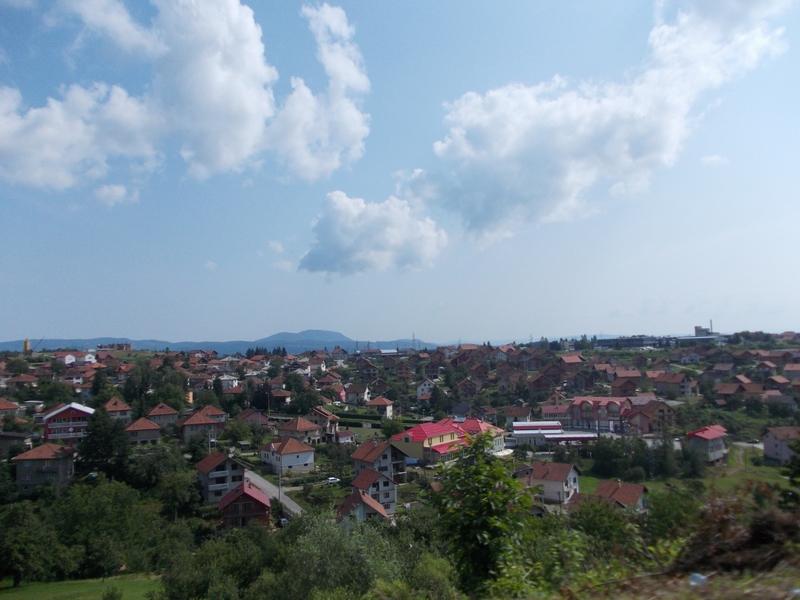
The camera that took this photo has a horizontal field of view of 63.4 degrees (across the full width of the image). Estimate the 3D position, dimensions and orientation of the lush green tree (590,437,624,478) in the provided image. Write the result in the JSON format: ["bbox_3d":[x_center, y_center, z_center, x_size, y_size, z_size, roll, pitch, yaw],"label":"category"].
[{"bbox_3d":[53.550,40.647,167.000,8.774,10.839,8.774,-1,-4,18],"label":"lush green tree"}]

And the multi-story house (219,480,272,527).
[{"bbox_3d":[-29.397,38.796,122.734,9.000,6.500,9.200,1,-4,-14],"label":"multi-story house"}]

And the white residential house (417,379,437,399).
[{"bbox_3d":[13.429,45.294,330.000,10.200,10.200,10.000,0,-4,-3],"label":"white residential house"}]

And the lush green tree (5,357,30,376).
[{"bbox_3d":[-198.018,34.556,335.000,13.460,10.613,12.787,2,-4,-31],"label":"lush green tree"}]

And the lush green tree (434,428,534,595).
[{"bbox_3d":[1.448,3.776,11.500,1.813,2.844,1.813,0,-4,7],"label":"lush green tree"}]

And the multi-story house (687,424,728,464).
[{"bbox_3d":[85.200,40.200,178.000,7.400,8.600,11.800,-4,-5,43],"label":"multi-story house"}]

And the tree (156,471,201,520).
[{"bbox_3d":[-45.121,39.594,132.000,8.800,10.300,8.500,1,-4,-19],"label":"tree"}]

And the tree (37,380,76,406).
[{"bbox_3d":[-130.053,35.590,245.000,15.145,10.223,13.630,2,-4,-28],"label":"tree"}]

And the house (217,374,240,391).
[{"bbox_3d":[-94.020,45.463,355.000,8.700,8.800,8.700,-1,-4,10],"label":"house"}]

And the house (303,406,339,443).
[{"bbox_3d":[-24.382,38.523,202.000,8.300,10.800,10.000,-1,-4,11],"label":"house"}]

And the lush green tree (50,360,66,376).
[{"bbox_3d":[-184.709,37.185,350.000,8.654,8.924,8.654,2,-4,-28],"label":"lush green tree"}]

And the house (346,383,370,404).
[{"bbox_3d":[-20.900,46.400,325.000,10.300,9.200,10.000,-2,-4,20],"label":"house"}]

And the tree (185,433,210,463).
[{"bbox_3d":[-59.460,43.310,190.000,7.200,8.800,7.200,1,-4,-17],"label":"tree"}]

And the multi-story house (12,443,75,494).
[{"bbox_3d":[-82.894,39.172,151.000,10.200,11.000,9.600,1,-4,-10],"label":"multi-story house"}]

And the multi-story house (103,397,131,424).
[{"bbox_3d":[-107.010,42.580,246.000,8.800,9.900,8.800,3,-5,-32],"label":"multi-story house"}]

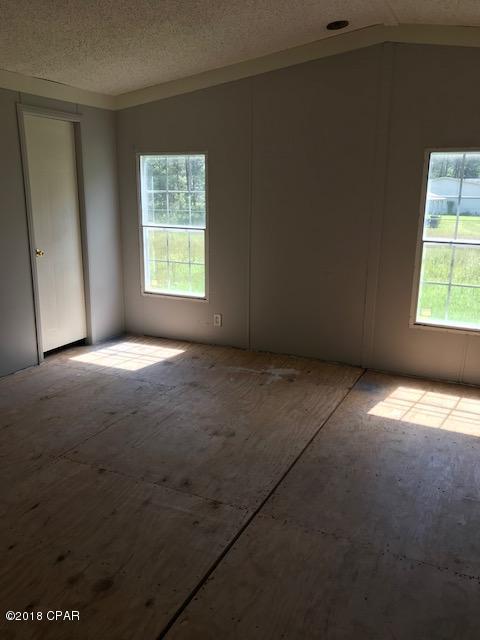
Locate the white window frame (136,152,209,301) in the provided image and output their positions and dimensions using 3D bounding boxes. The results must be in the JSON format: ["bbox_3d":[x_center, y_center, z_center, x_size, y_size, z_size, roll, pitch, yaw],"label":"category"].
[{"bbox_3d":[-0.644,-0.906,5.128,0.790,1.410,0.090,7,15,25],"label":"white window frame"}]

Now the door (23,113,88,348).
[{"bbox_3d":[-1.672,-0.744,4.678,0.045,2.020,0.630,7,15,25],"label":"door"}]

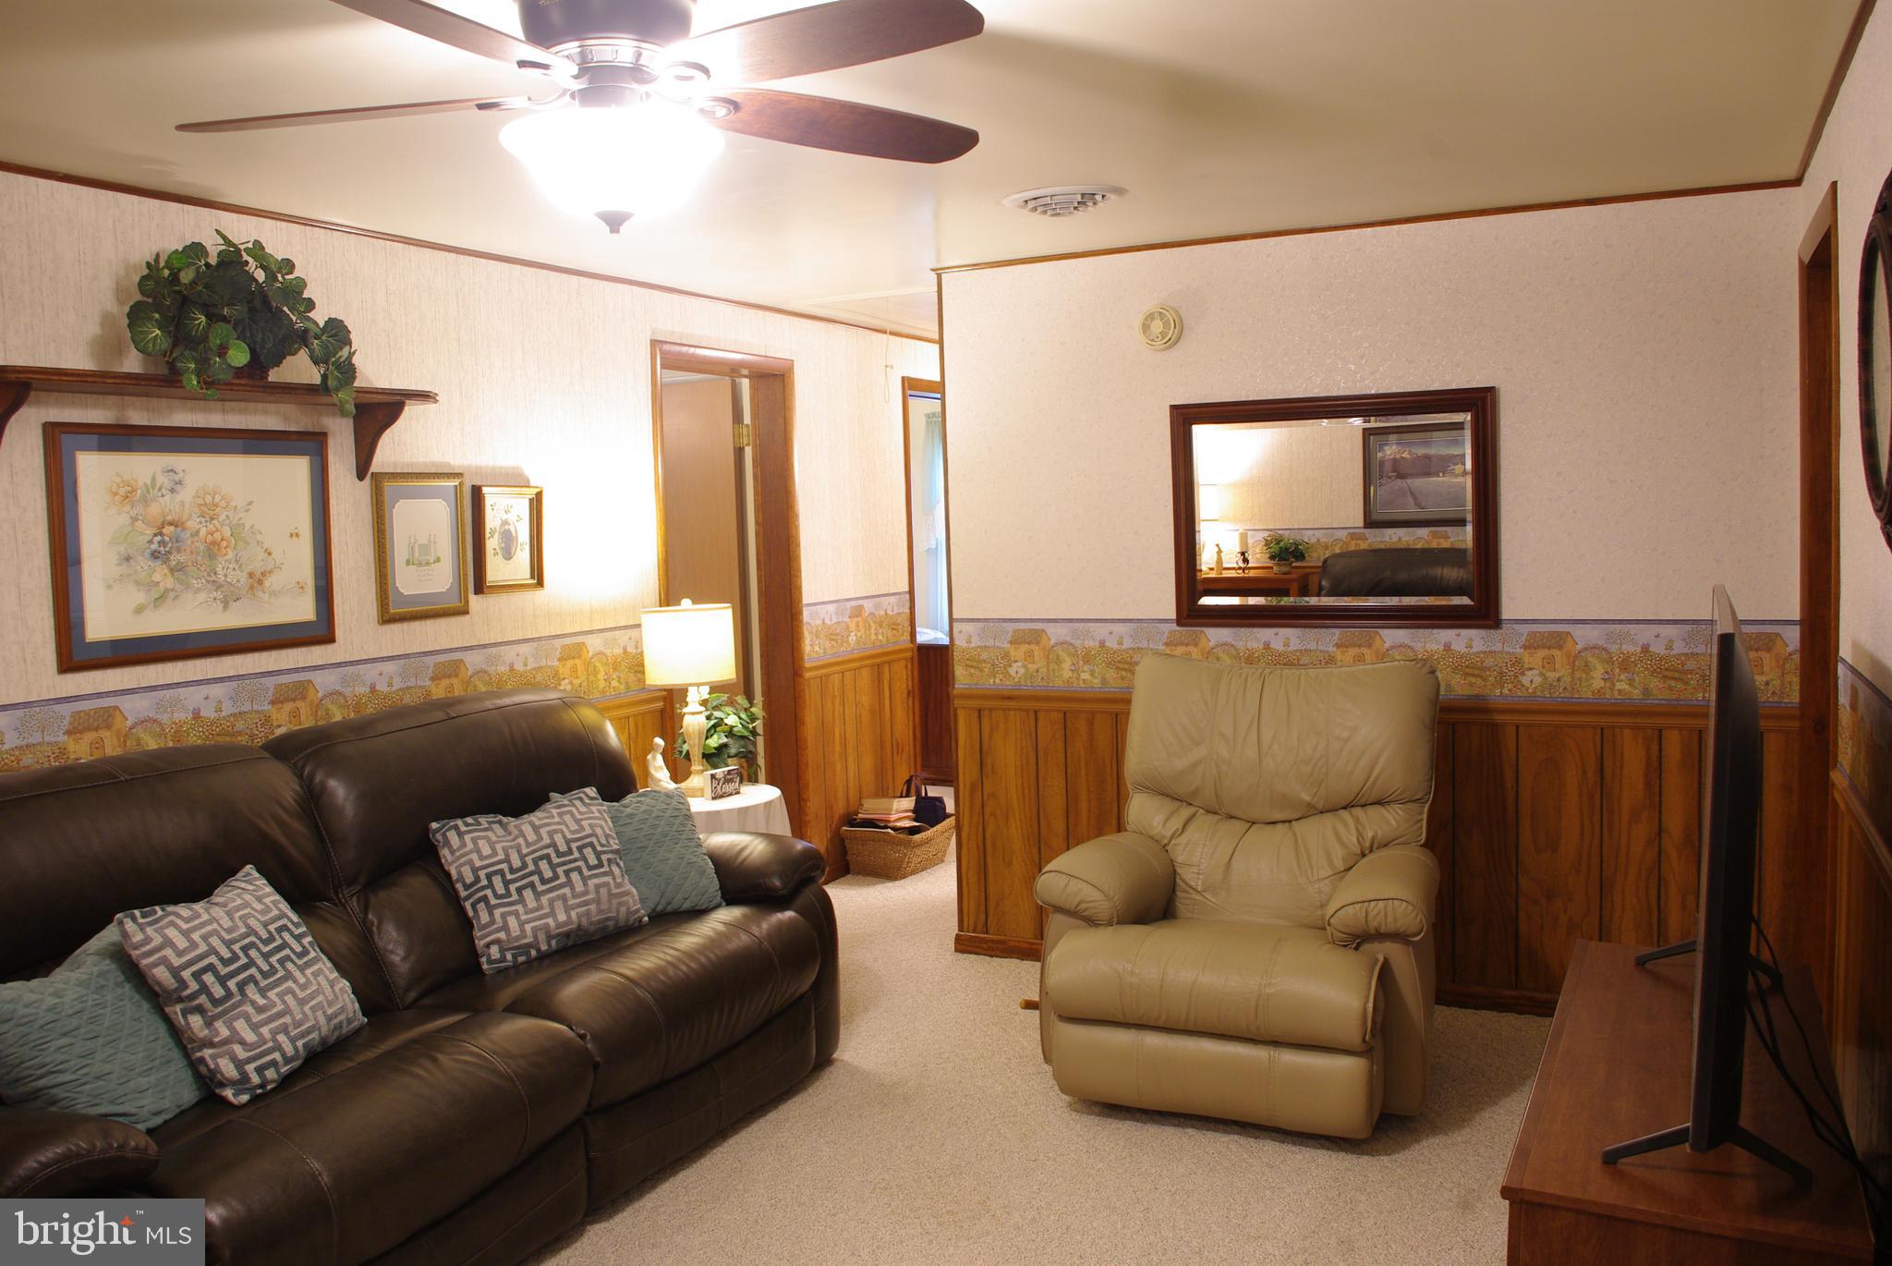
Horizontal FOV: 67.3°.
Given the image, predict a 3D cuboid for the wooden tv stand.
[{"bbox_3d":[1.312,0.997,2.518,0.452,0.510,1.285,0,5,28],"label":"wooden tv stand"}]

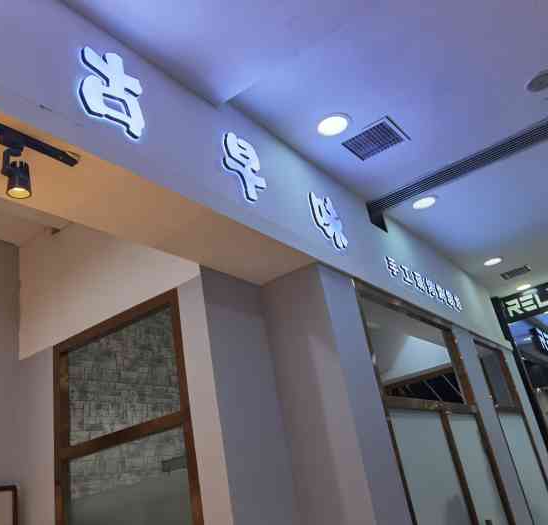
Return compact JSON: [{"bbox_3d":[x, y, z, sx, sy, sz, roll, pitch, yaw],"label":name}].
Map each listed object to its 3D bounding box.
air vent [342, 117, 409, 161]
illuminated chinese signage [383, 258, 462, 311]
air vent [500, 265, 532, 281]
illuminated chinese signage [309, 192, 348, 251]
[{"bbox_3d":[0.646,-0.771,3.469,0.328,0.030,0.328,-24,-27,29],"label":"air vent"},{"bbox_3d":[1.329,0.216,4.640,0.045,0.189,1.706,-24,-27,29],"label":"illuminated chinese signage"},{"bbox_3d":[2.872,0.119,6.476,0.316,0.030,0.292,-24,-27,29],"label":"air vent"},{"bbox_3d":[0.344,-0.255,3.351,0.045,0.343,0.367,-24,-27,29],"label":"illuminated chinese signage"}]

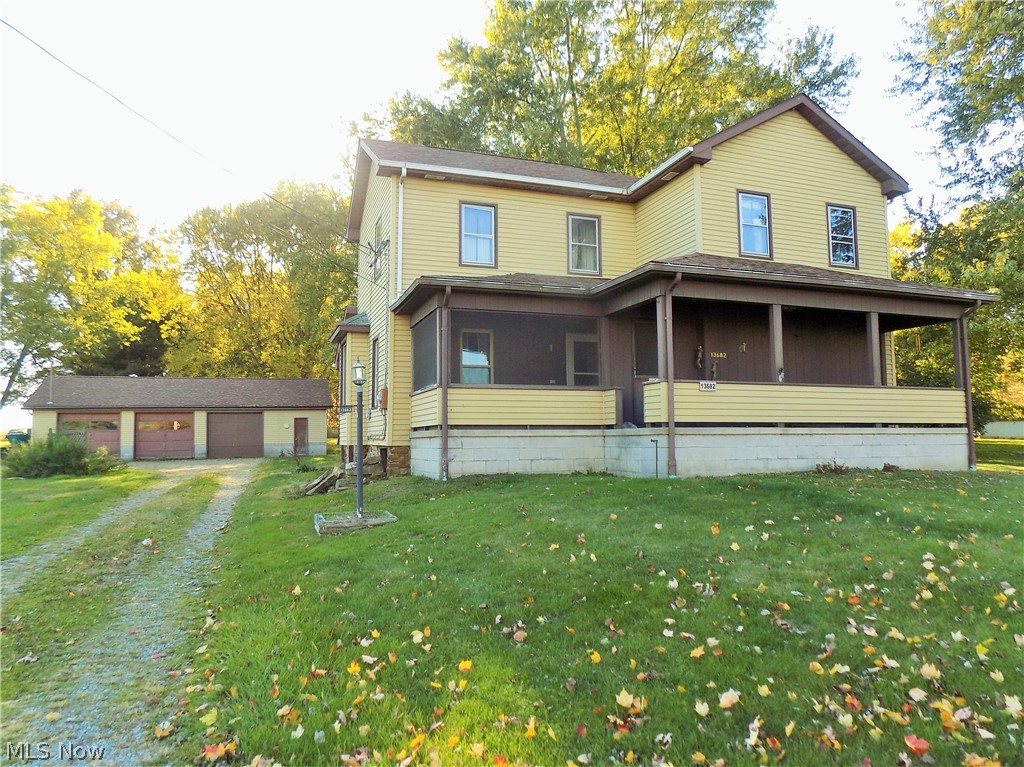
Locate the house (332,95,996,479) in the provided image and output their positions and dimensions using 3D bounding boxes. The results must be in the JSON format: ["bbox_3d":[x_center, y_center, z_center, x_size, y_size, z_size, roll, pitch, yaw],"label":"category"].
[{"bbox_3d":[1.891,-1.885,16.534,11.550,7.770,11.800,1,-5,-20],"label":"house"}]

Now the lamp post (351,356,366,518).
[{"bbox_3d":[-2.061,0.715,9.173,0.220,2.172,0.220,0,-5,0],"label":"lamp post"}]

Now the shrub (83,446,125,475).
[{"bbox_3d":[-13.620,2.558,22.676,1.350,0.912,1.300,0,-5,0],"label":"shrub"}]

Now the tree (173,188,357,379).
[{"bbox_3d":[-17.931,-4.776,48.533,13.390,19.356,13.390,0,-5,0],"label":"tree"}]

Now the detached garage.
[{"bbox_3d":[-16.482,1.785,35.596,13.207,4.176,7.600,1,-5,-19],"label":"detached garage"}]

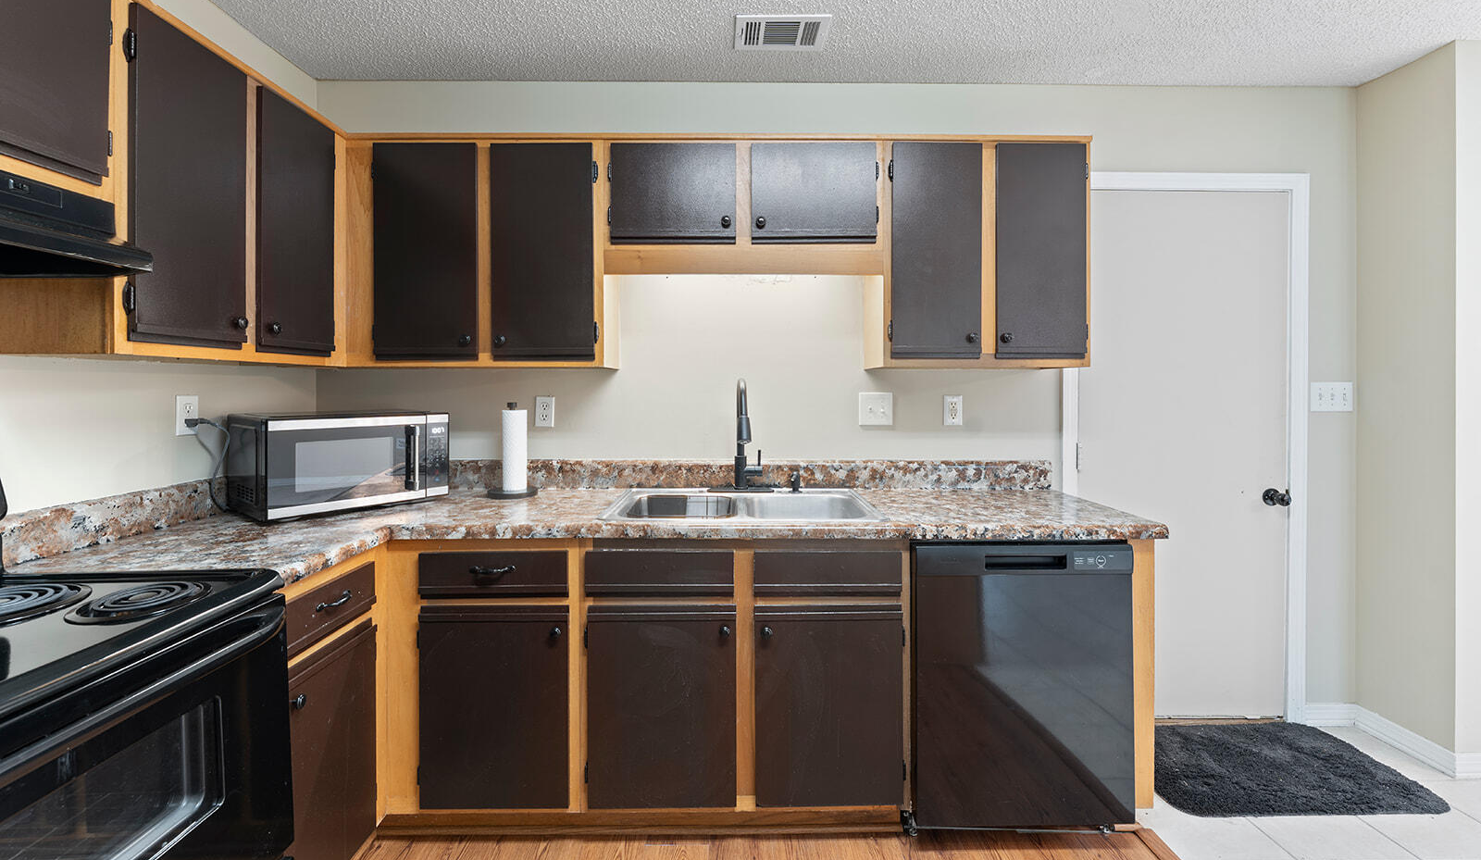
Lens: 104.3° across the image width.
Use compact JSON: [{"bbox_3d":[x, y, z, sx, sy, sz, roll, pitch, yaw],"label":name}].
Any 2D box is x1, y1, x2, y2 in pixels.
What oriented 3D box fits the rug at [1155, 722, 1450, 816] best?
[{"bbox_3d":[1.715,1.125,1.950,0.830,0.025,0.500,0,1,-1],"label":"rug"}]

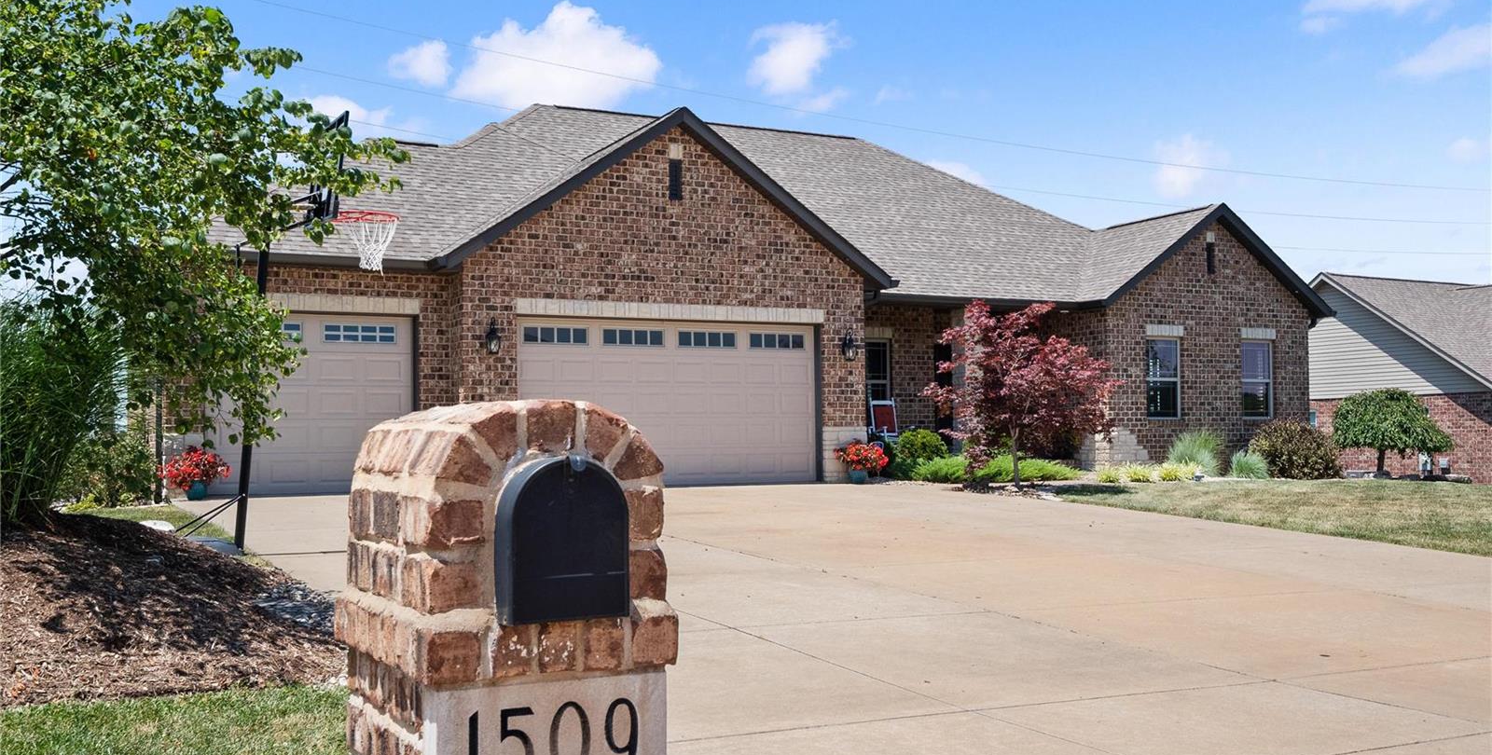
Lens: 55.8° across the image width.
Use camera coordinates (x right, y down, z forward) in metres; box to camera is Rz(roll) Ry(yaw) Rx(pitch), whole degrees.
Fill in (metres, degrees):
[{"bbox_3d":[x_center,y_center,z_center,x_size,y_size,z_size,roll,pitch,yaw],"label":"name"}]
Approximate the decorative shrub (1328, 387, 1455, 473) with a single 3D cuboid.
[{"bbox_3d":[13.570,1.138,29.600,2.495,1.818,2.443,1,-1,-26],"label":"decorative shrub"}]

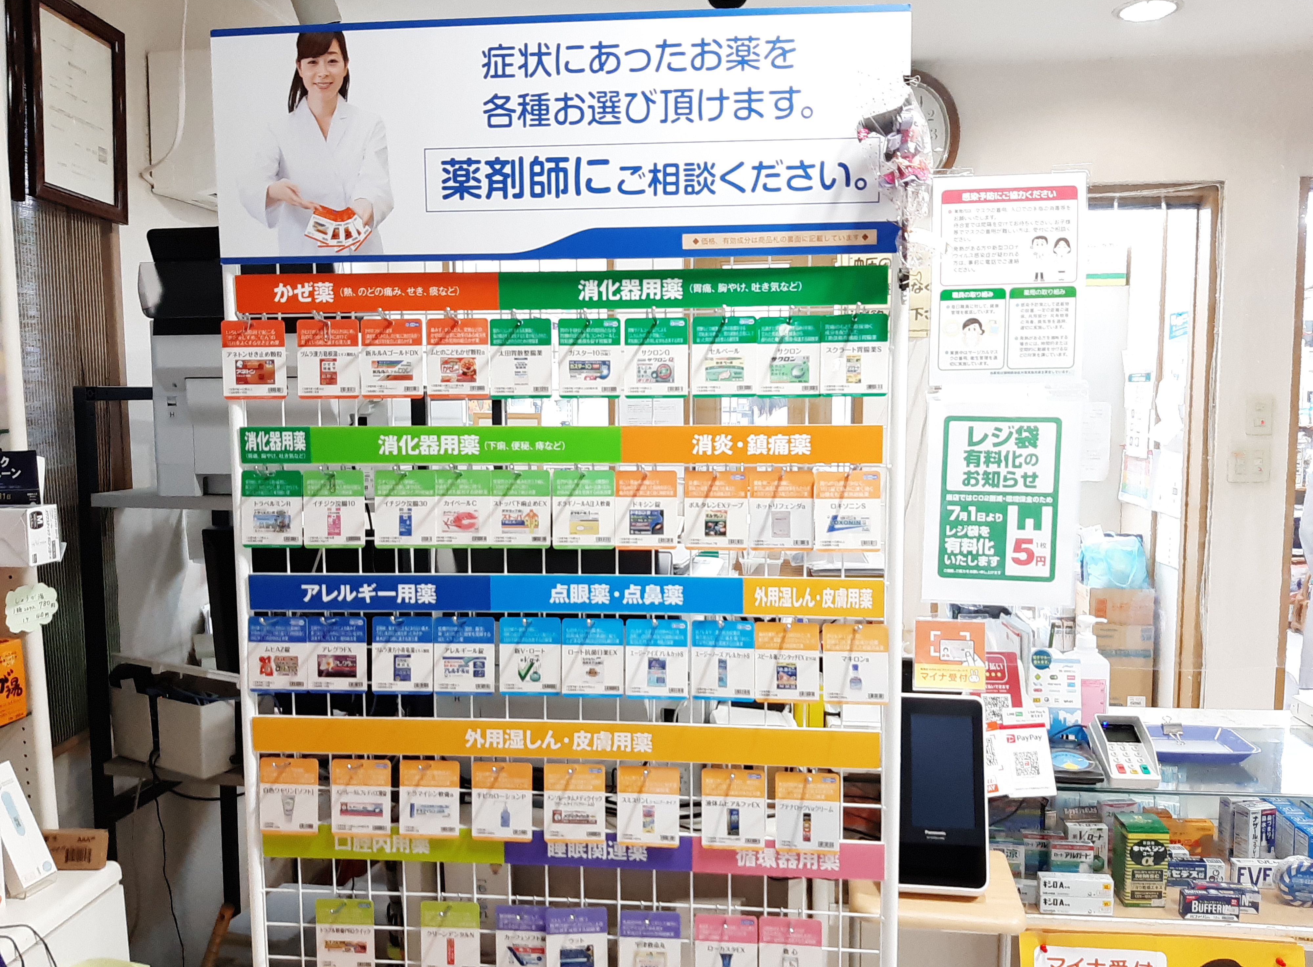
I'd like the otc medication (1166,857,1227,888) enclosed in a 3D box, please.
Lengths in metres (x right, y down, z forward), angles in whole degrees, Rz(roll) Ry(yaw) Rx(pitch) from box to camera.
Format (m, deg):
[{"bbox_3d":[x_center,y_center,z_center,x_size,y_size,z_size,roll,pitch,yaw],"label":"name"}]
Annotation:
[{"bbox_3d":[0.849,0.617,1.568,0.097,0.037,0.024,0,5,5],"label":"otc medication"}]

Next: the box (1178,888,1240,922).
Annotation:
[{"bbox_3d":[0.820,0.626,1.466,0.078,0.036,0.023,0,5,5],"label":"box"}]

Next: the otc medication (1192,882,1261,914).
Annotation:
[{"bbox_3d":[0.905,0.659,1.572,0.094,0.035,0.024,1,5,8],"label":"otc medication"}]

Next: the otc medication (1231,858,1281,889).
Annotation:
[{"bbox_3d":[0.954,0.618,1.562,0.081,0.036,0.024,0,5,5],"label":"otc medication"}]

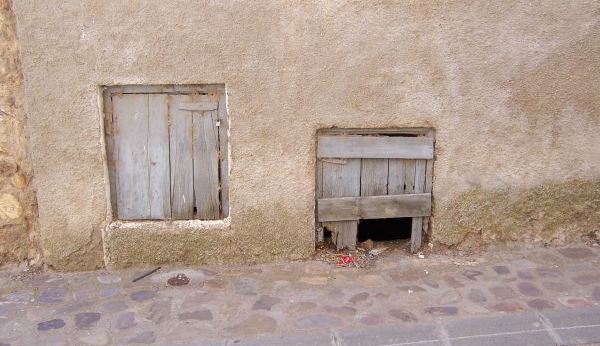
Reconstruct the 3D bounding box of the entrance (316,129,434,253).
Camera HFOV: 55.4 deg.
[{"bbox_3d":[0.514,0.119,3.982,0.810,0.873,0.110,0,11,-3],"label":"entrance"}]

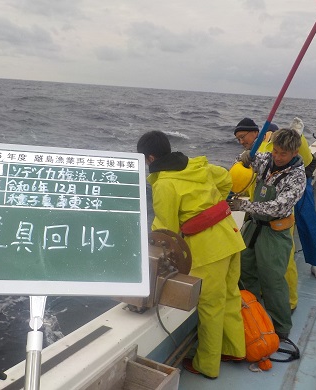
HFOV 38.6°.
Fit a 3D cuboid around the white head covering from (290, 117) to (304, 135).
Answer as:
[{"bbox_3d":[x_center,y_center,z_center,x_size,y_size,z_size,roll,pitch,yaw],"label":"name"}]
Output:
[{"bbox_3d":[1.207,-0.601,3.898,0.100,0.170,0.110,-4,15,-31],"label":"white head covering"}]

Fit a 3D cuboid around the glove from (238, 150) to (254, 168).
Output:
[{"bbox_3d":[0.628,-0.252,3.198,0.100,0.130,0.110,13,16,36],"label":"glove"}]

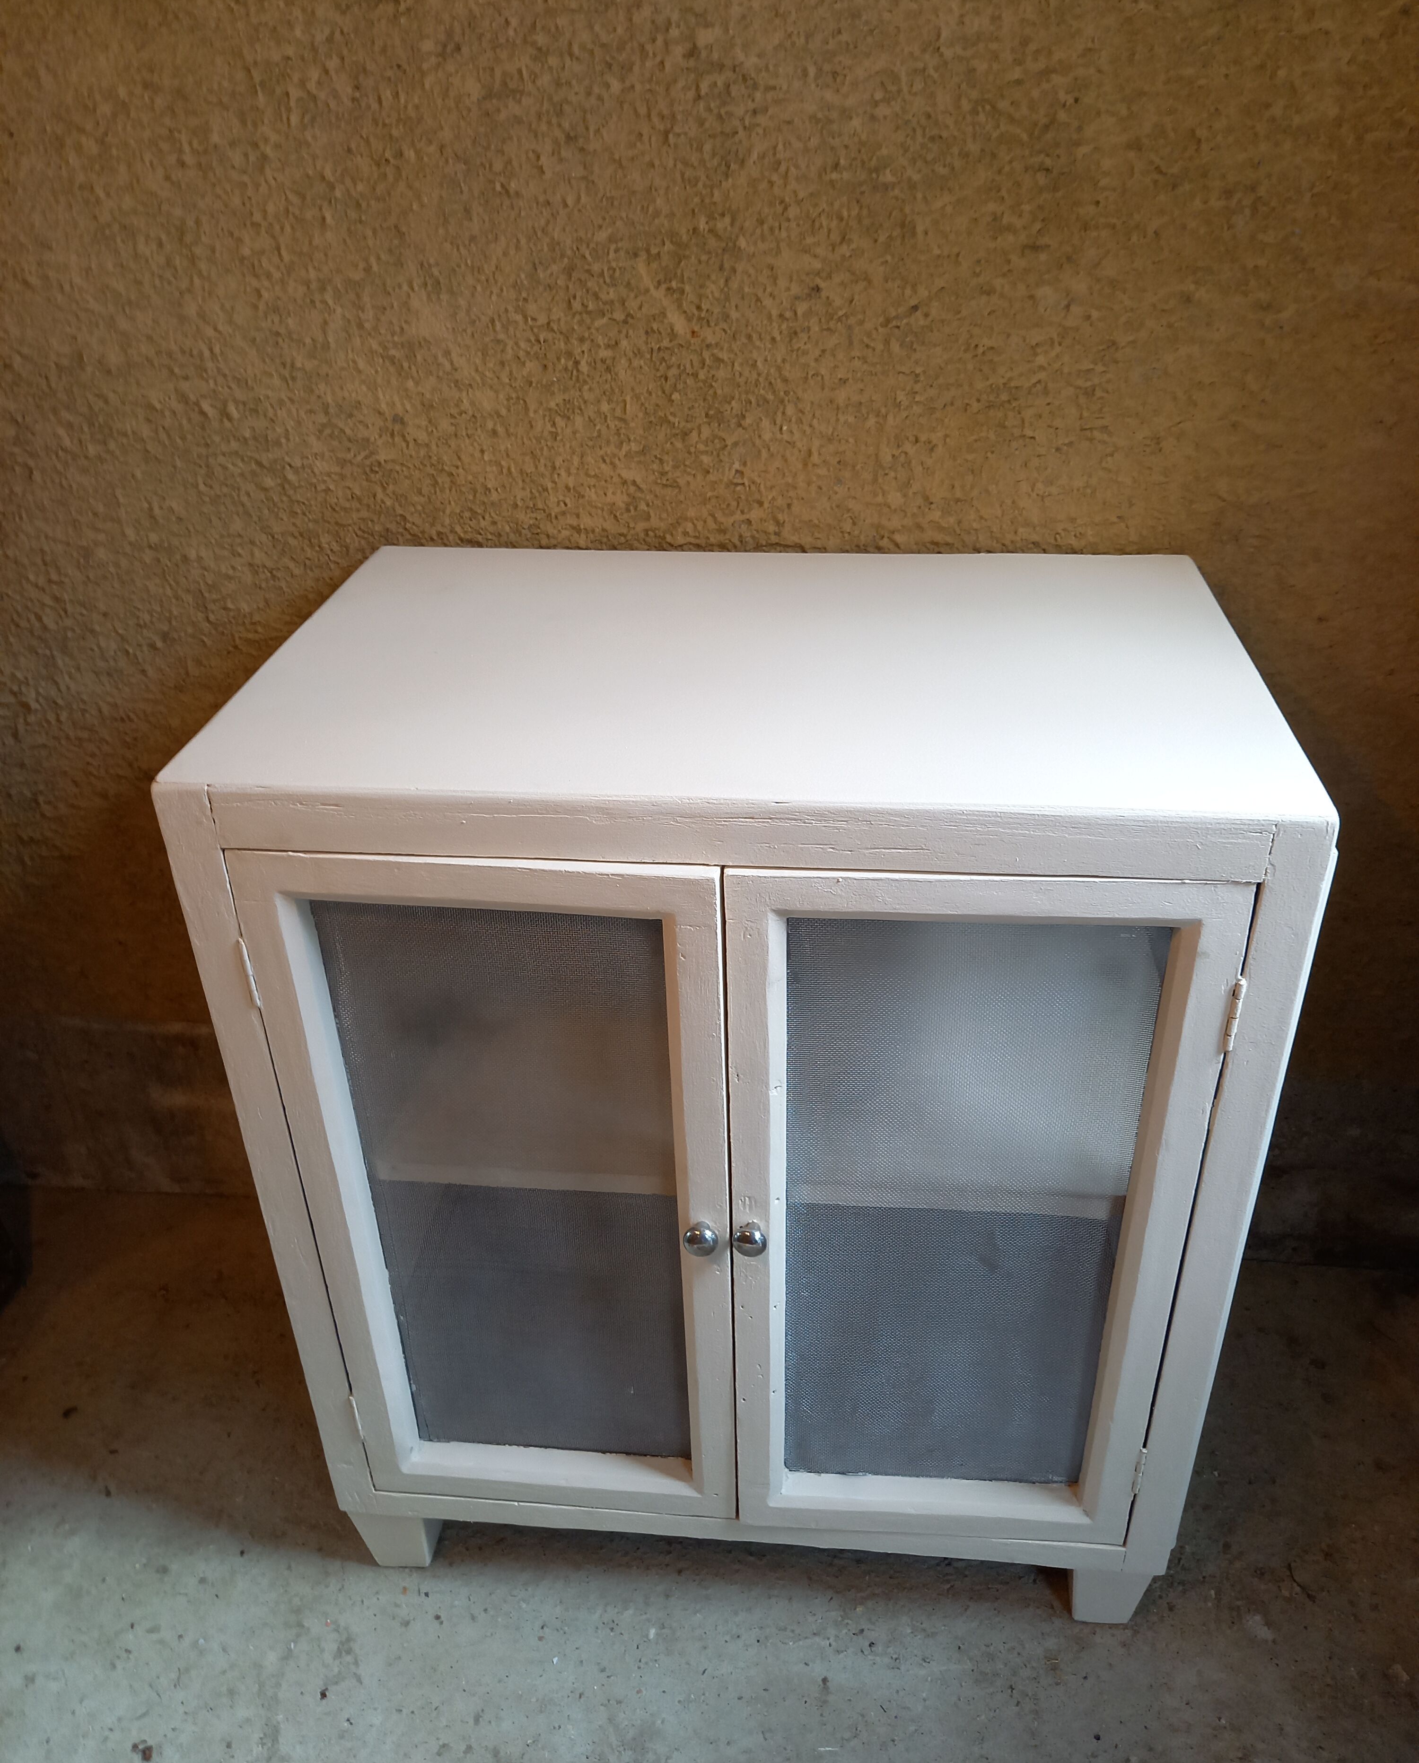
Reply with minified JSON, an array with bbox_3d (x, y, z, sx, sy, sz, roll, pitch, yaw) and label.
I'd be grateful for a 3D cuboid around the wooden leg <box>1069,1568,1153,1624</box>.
[{"bbox_3d":[0.308,0.533,1.069,0.061,0.066,0.057,2,31,6],"label":"wooden leg"}]

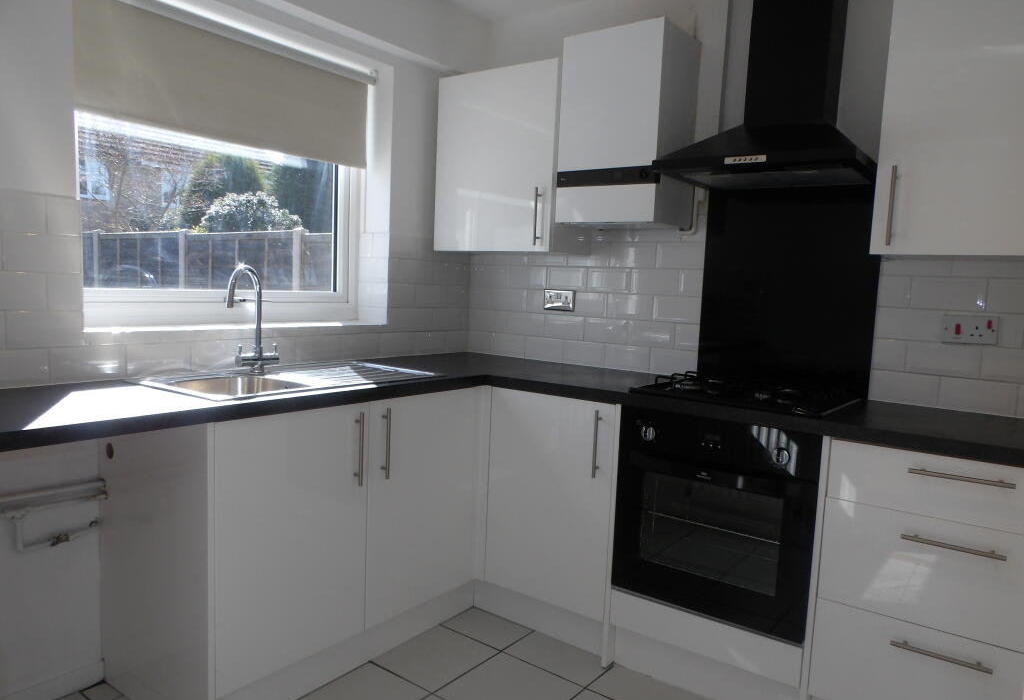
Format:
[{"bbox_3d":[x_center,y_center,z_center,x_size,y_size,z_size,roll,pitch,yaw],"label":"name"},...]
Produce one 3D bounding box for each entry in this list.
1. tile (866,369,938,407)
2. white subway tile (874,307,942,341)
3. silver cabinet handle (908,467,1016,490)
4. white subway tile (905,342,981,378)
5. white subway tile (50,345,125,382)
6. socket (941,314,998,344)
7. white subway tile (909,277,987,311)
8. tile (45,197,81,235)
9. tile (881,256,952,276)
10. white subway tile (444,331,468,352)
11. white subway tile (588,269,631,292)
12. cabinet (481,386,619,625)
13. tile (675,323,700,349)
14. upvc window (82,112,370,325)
[{"bbox_3d":[1.258,0.121,2.276,0.200,0.100,0.009,6,6,37],"label":"tile"},{"bbox_3d":[1.276,-0.081,2.279,0.194,0.100,0.009,6,7,36],"label":"white subway tile"},{"bbox_3d":[1.085,0.309,1.716,0.220,0.012,0.034,6,7,36],"label":"silver cabinet handle"},{"bbox_3d":[1.331,0.029,2.198,0.200,0.100,0.010,6,7,36],"label":"white subway tile"},{"bbox_3d":[-1.202,0.041,2.014,0.010,0.101,0.200,6,7,36],"label":"white subway tile"},{"bbox_3d":[1.396,-0.059,2.165,0.146,0.086,0.012,6,7,36],"label":"socket"},{"bbox_3d":[1.353,-0.174,2.199,0.200,0.101,0.009,6,7,36],"label":"white subway tile"},{"bbox_3d":[-1.215,-0.363,1.924,0.010,0.100,0.080,6,7,36],"label":"tile"},{"bbox_3d":[1.276,-0.270,2.251,0.200,0.070,0.009,6,7,36],"label":"tile"},{"bbox_3d":[-0.256,-0.040,3.301,0.009,0.100,0.156,6,7,36],"label":"white subway tile"},{"bbox_3d":[0.398,-0.283,2.903,0.200,0.101,0.009,6,7,36],"label":"white subway tile"},{"bbox_3d":[0.282,0.494,2.655,0.500,0.720,0.569,6,7,36],"label":"cabinet"},{"bbox_3d":[0.673,-0.046,2.713,0.099,0.101,0.009,6,7,36],"label":"tile"},{"bbox_3d":[-0.992,-0.605,2.512,0.075,1.020,1.160,6,7,36],"label":"upvc window"}]

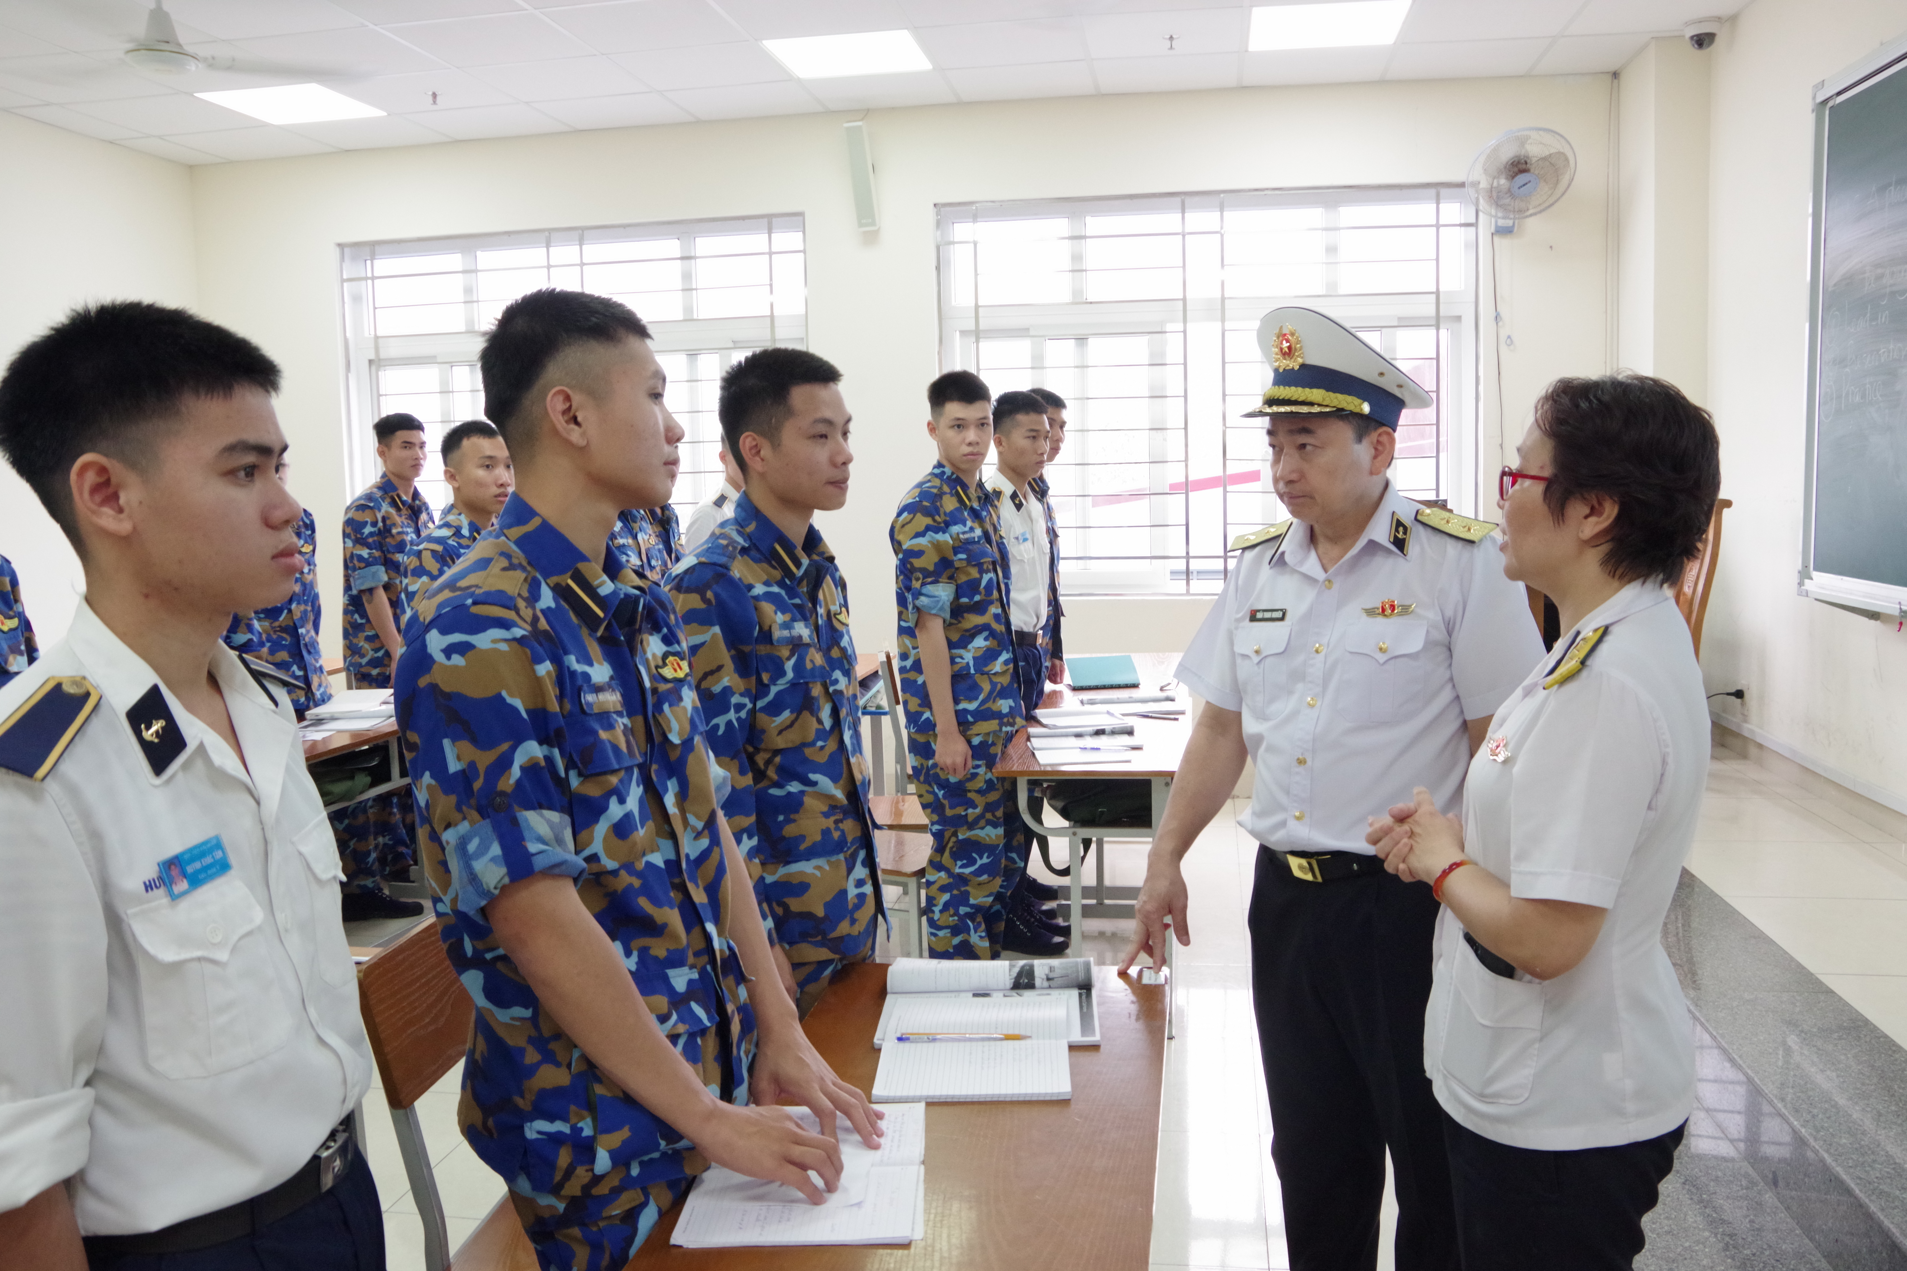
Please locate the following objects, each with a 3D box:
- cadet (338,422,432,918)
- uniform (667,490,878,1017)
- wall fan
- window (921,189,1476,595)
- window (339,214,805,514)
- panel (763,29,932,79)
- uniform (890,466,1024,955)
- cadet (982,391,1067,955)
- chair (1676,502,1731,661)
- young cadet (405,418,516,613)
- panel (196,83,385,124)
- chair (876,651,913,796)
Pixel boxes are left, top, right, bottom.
[{"bbox_3d":[-2.069,0.052,5.360,0.360,1.780,0.500,0,7,14],"label":"cadet"},{"bbox_3d":[-0.301,0.470,2.500,0.340,1.430,0.500,2,8,26],"label":"uniform"},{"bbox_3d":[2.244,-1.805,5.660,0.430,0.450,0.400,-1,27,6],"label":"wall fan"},{"bbox_3d":[1.093,-1.053,6.353,2.320,1.746,0.120,0,7,9],"label":"window"},{"bbox_3d":[-1.779,-1.030,6.796,2.300,1.746,0.120,0,7,9],"label":"window"},{"bbox_3d":[-0.390,-2.207,5.430,0.600,0.050,0.600,0,7,9],"label":"panel"},{"bbox_3d":[0.029,0.304,3.637,0.300,1.430,0.480,2,8,27],"label":"uniform"},{"bbox_3d":[0.218,0.116,4.493,0.360,1.750,0.500,3,9,34],"label":"cadet"},{"bbox_3d":[2.068,0.081,4.486,0.520,0.990,0.460,0,7,9],"label":"chair"},{"bbox_3d":[-1.312,0.251,3.896,0.300,1.661,0.480,1,8,22],"label":"young cadet"},{"bbox_3d":[-2.741,-2.199,5.920,0.590,0.050,0.590,0,7,9],"label":"panel"},{"bbox_3d":[-0.013,0.459,5.147,0.460,0.860,0.400,-1,7,3],"label":"chair"}]

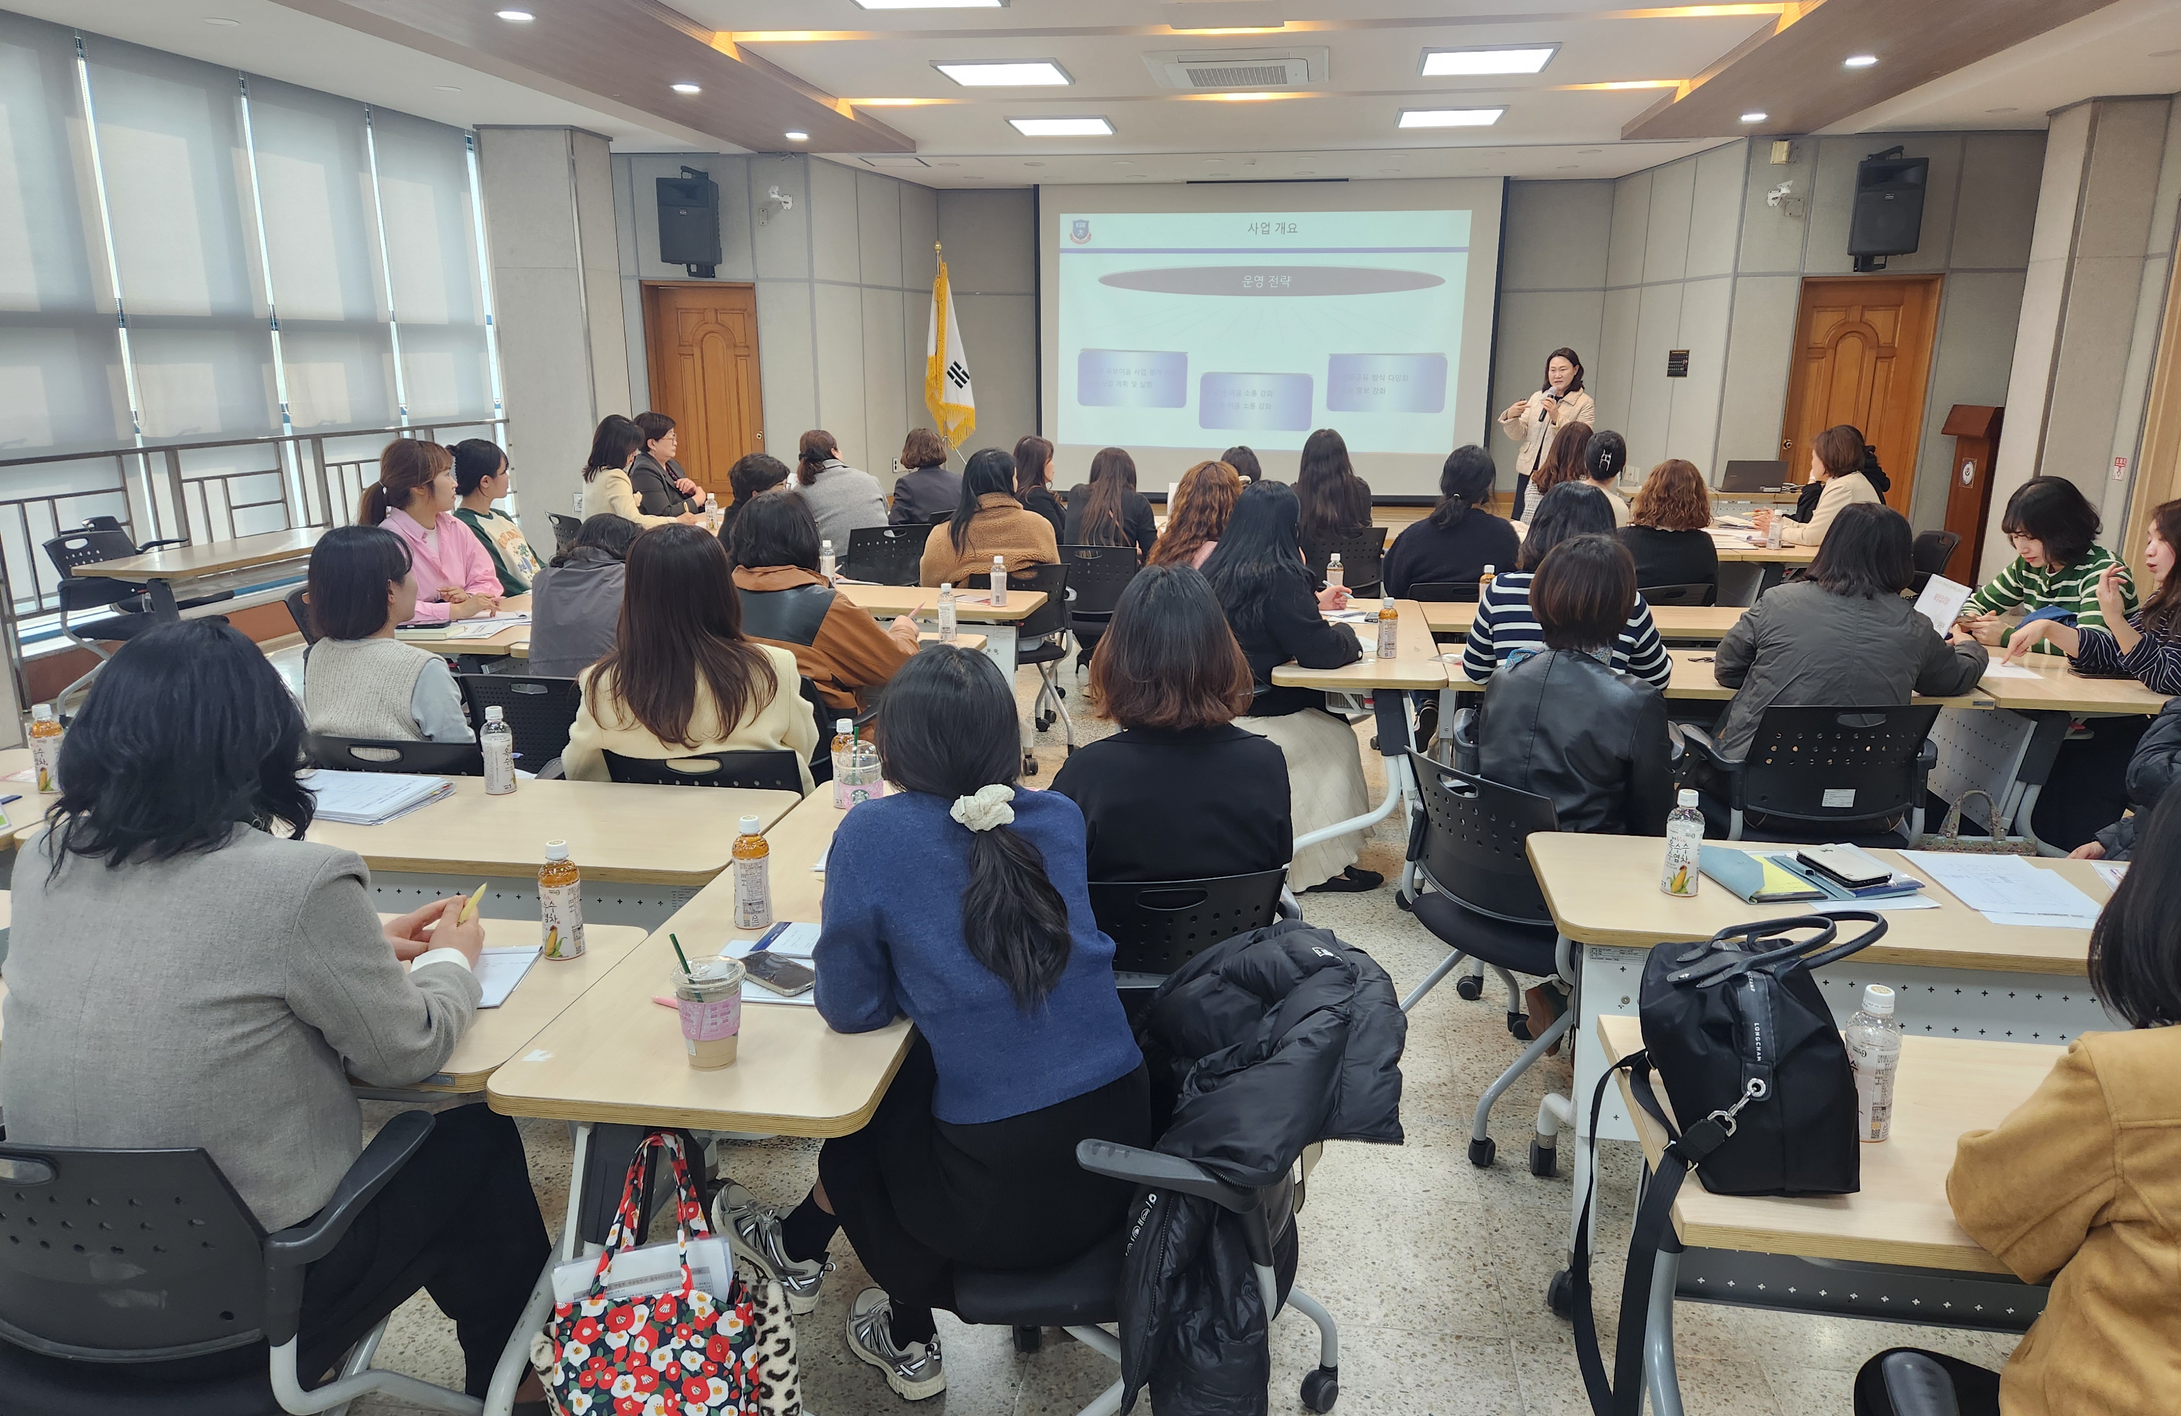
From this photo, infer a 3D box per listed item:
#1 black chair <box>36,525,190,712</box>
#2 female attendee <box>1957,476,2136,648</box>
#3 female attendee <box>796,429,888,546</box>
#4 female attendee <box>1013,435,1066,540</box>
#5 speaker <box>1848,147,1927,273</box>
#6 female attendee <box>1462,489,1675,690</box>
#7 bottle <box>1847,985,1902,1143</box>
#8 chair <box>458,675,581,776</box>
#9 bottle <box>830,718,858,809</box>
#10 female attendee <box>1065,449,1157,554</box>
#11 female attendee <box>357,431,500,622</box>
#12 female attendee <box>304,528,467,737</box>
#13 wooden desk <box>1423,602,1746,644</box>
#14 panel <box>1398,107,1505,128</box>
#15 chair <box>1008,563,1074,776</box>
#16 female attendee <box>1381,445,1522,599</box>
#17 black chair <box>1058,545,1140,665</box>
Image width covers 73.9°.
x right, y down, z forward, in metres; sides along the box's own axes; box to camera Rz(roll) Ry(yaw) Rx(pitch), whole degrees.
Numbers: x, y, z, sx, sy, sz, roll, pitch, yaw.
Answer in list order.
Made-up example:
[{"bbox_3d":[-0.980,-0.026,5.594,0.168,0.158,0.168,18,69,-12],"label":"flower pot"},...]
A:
[{"bbox_3d":[-4.466,-0.371,6.732,0.580,0.830,0.570,2,14,7],"label":"black chair"},{"bbox_3d":[3.036,-0.087,4.595,0.750,1.270,0.500,-5,14,-18],"label":"female attendee"},{"bbox_3d":[-1.204,-0.807,7.523,0.520,1.260,0.740,3,14,13],"label":"female attendee"},{"bbox_3d":[-0.222,-0.758,7.189,0.460,1.200,0.640,12,19,40],"label":"female attendee"},{"bbox_3d":[5.012,-3.126,9.092,0.430,0.690,0.430,7,16,25],"label":"speaker"},{"bbox_3d":[1.345,-0.004,4.213,0.540,1.290,0.760,2,14,9],"label":"female attendee"},{"bbox_3d":[0.957,0.430,1.765,0.062,0.189,0.062,2,14,9],"label":"bottle"},{"bbox_3d":[-1.418,0.245,4.119,0.520,0.820,0.570,2,14,8],"label":"chair"},{"bbox_3d":[-0.514,0.117,3.021,0.063,0.183,0.063,2,15,6],"label":"bottle"},{"bbox_3d":[0.077,-0.531,6.365,0.470,1.230,0.750,2,14,8],"label":"female attendee"},{"bbox_3d":[-2.354,-0.320,5.412,0.760,1.340,0.540,-1,14,-5],"label":"female attendee"},{"bbox_3d":[-1.543,0.150,3.581,0.500,1.250,0.750,6,15,23],"label":"female attendee"},{"bbox_3d":[1.886,0.052,5.083,1.400,0.725,0.500,2,14,8],"label":"wooden desk"},{"bbox_3d":[2.281,-3.739,9.211,0.645,0.035,0.645,2,14,8],"label":"panel"},{"bbox_3d":[-0.319,-0.260,6.325,0.580,0.800,0.580,-4,14,-14],"label":"chair"},{"bbox_3d":[1.447,-0.386,5.727,0.520,1.260,0.750,4,15,16],"label":"female attendee"},{"bbox_3d":[0.081,-0.349,6.416,0.540,0.800,0.560,5,15,18],"label":"black chair"}]

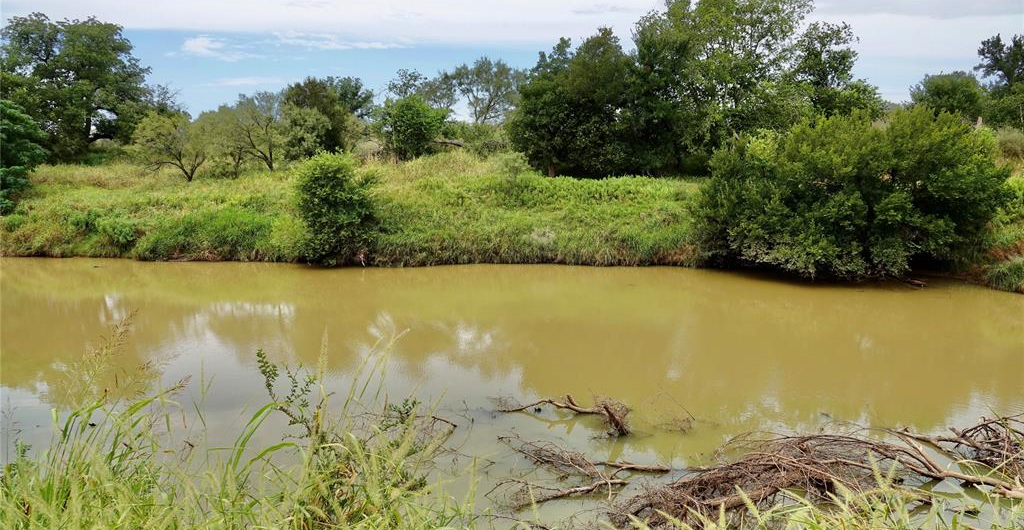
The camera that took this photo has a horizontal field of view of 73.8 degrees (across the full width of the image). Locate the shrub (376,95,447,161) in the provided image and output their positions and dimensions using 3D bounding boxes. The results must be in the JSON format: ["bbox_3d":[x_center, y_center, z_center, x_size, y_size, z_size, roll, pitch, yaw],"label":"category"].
[{"bbox_3d":[-4.189,-5.699,28.444,2.920,2.740,2.630,-1,10,-8],"label":"shrub"}]

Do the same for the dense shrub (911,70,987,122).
[{"bbox_3d":[24.260,-9.038,38.014,4.340,3.470,3.900,6,12,31],"label":"dense shrub"}]

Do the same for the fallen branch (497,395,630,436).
[{"bbox_3d":[0.611,1.691,7.913,1.550,0.370,0.600,3,10,15],"label":"fallen branch"}]

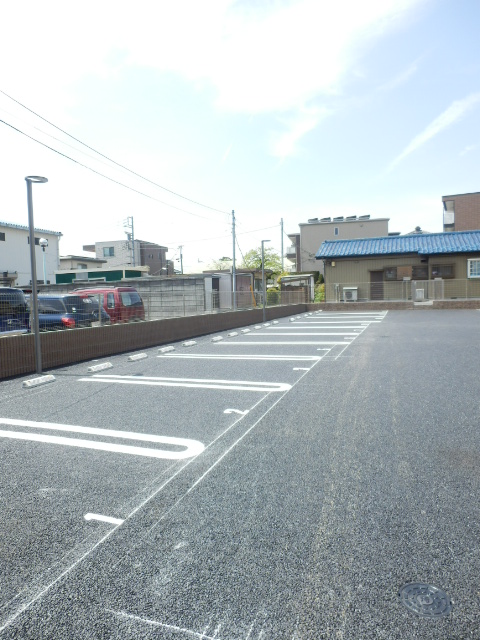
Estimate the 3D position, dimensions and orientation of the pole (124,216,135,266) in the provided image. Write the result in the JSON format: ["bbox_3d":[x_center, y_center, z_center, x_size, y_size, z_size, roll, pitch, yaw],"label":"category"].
[{"bbox_3d":[-14.073,-7.631,57.357,1.200,11.350,0.700,0,4,18],"label":"pole"}]

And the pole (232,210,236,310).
[{"bbox_3d":[-0.278,-2.840,22.163,0.160,5.190,0.160,-1,4,0],"label":"pole"}]

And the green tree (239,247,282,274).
[{"bbox_3d":[1.706,-3.424,36.160,3.800,5.090,3.800,0,4,18],"label":"green tree"}]

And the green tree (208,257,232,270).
[{"bbox_3d":[-2.367,-4.944,55.184,3.300,5.870,3.300,0,4,18],"label":"green tree"}]

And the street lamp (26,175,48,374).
[{"bbox_3d":[-3.565,-0.791,8.033,0.480,3.550,0.420,0,4,18],"label":"street lamp"}]

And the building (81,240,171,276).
[{"bbox_3d":[-17.310,-7.161,68.703,9.600,9.100,9.800,0,4,18],"label":"building"}]

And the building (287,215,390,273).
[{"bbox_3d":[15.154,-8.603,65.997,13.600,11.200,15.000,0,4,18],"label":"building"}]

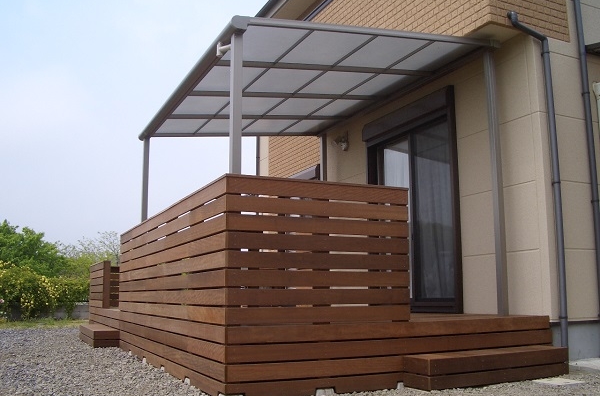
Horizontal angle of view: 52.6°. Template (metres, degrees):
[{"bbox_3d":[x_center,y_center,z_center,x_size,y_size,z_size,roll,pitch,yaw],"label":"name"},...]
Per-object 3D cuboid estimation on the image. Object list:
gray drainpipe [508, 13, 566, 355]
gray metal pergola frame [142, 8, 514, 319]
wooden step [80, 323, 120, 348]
[{"bbox_3d":[2.000,-0.110,5.100,0.458,2.988,0.090,4,-10,-25],"label":"gray drainpipe"},{"bbox_3d":[-0.080,-0.048,6.654,2.693,2.543,3.760,4,-10,-25],"label":"gray metal pergola frame"},{"bbox_3d":[-2.750,1.885,8.280,0.304,0.217,1.639,4,-10,-25],"label":"wooden step"}]

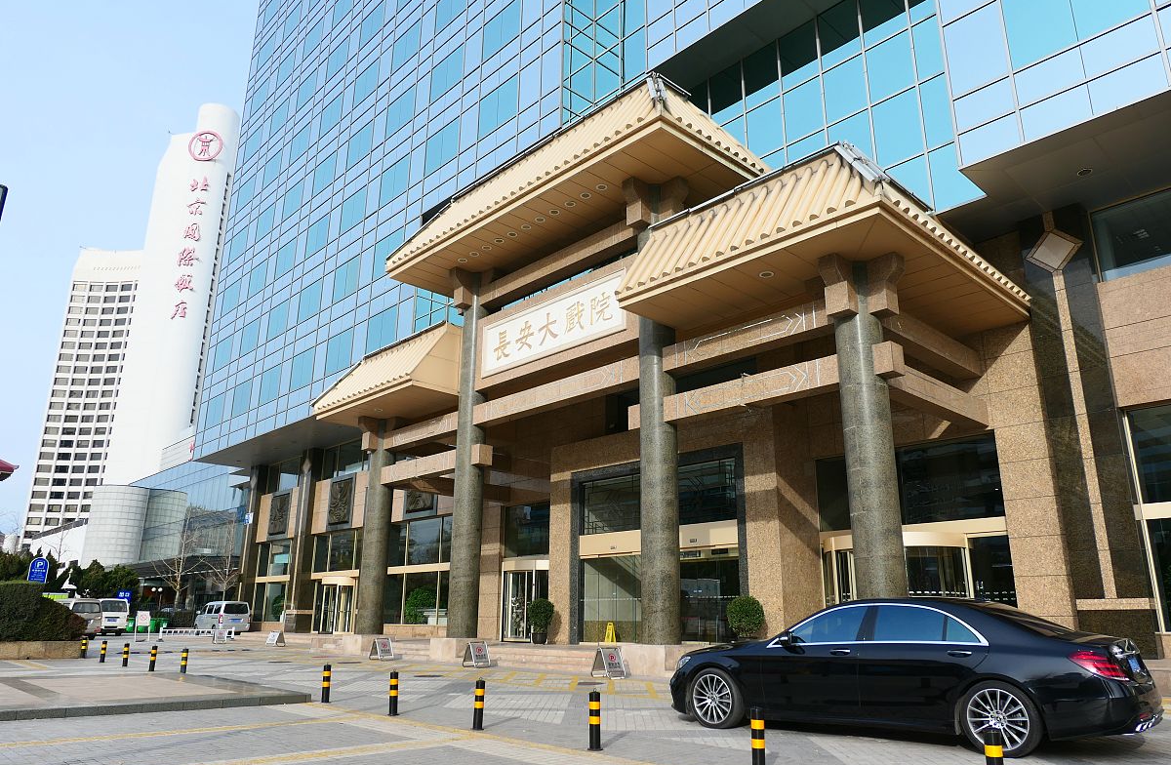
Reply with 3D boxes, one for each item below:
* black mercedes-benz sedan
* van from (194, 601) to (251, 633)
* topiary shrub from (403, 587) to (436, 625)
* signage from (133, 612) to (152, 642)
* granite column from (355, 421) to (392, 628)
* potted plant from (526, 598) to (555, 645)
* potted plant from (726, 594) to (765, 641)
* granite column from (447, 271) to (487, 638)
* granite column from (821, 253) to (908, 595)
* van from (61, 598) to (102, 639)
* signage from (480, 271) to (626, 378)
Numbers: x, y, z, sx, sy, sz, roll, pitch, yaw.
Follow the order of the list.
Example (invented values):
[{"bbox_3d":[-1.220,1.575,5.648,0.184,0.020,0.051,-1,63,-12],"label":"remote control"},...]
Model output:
[{"bbox_3d":[3.450,3.320,9.140,5.260,1.490,1.910,-13,-21,38],"label":"black mercedes-benz sedan"},{"bbox_3d":[-23.462,15.261,50.452,1.860,1.970,4.950,15,-22,-40],"label":"van"},{"bbox_3d":[-5.945,8.182,28.392,1.250,1.550,1.300,15,-22,-40],"label":"topiary shrub"},{"bbox_3d":[-19.970,11.088,35.431,0.680,1.343,0.500,13,-20,-35],"label":"signage"},{"bbox_3d":[-8.038,5.500,30.380,1.000,8.250,1.000,15,-22,-41],"label":"granite column"},{"bbox_3d":[-1.368,7.190,23.551,0.800,1.318,0.800,0,-16,0],"label":"potted plant"},{"bbox_3d":[3.680,5.585,18.174,0.900,1.220,0.900,15,-22,-40],"label":"potted plant"},{"bbox_3d":[-3.911,2.200,26.961,1.000,12.600,1.000,0,-16,0],"label":"granite column"},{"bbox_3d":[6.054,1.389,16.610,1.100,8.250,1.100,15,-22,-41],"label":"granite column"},{"bbox_3d":[-28.691,13.344,43.987,1.770,1.980,4.800,15,-22,-40],"label":"van"},{"bbox_3d":[-1.208,-1.710,24.687,0.200,1.900,6.850,15,-22,-41],"label":"signage"}]

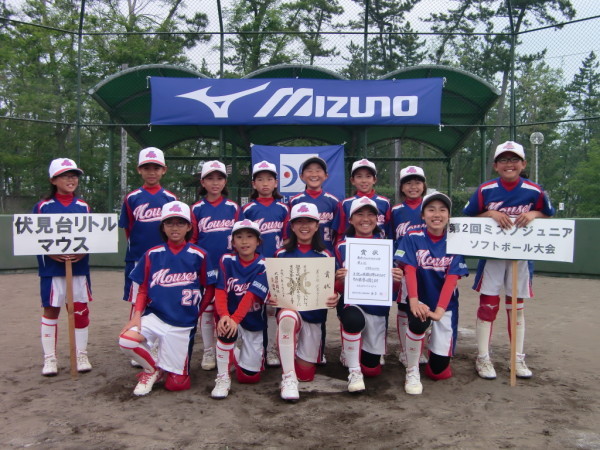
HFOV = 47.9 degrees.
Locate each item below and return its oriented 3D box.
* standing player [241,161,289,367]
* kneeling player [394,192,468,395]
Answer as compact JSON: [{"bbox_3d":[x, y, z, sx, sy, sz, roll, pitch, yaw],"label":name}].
[{"bbox_3d":[-0.255,0.269,4.880,0.380,1.450,0.290,0,1,-3],"label":"standing player"},{"bbox_3d":[0.836,0.397,4.380,0.480,1.210,0.790,0,1,3],"label":"kneeling player"}]

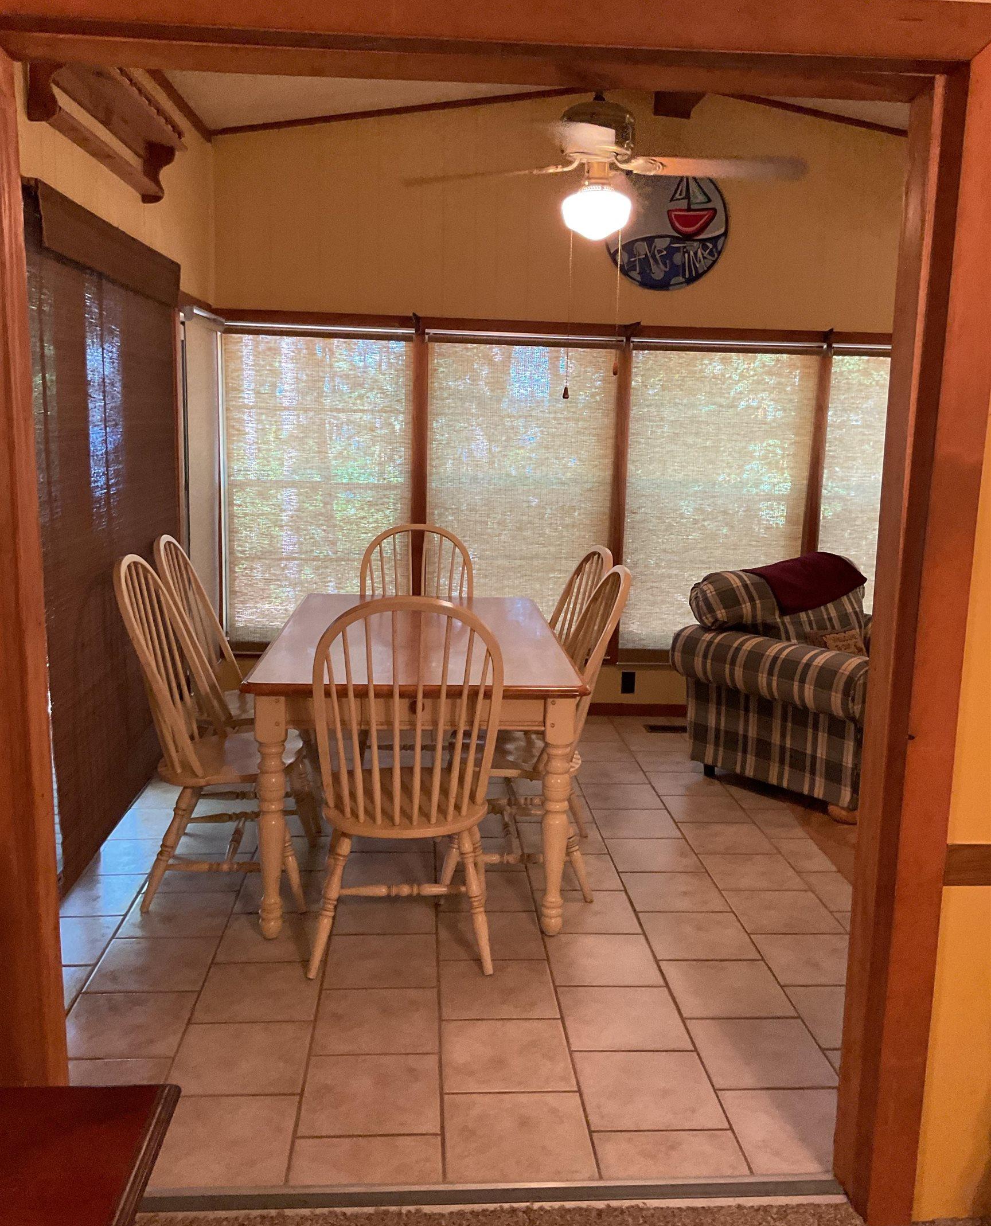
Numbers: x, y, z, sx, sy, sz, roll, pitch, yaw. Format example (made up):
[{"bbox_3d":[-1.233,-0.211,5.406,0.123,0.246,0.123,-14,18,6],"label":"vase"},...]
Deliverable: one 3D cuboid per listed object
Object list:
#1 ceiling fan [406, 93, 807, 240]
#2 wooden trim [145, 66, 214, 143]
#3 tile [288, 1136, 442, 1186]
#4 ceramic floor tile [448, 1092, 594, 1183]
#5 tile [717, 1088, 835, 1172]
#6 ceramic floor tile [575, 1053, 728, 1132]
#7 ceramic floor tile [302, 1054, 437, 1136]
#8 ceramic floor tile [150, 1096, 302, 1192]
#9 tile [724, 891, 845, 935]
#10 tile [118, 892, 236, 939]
[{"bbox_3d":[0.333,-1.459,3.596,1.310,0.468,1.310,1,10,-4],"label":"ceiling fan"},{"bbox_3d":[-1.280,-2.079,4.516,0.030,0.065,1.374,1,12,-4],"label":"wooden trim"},{"bbox_3d":[-0.254,1.096,2.203,0.296,0.010,0.144,1,10,-4],"label":"tile"},{"bbox_3d":[0.046,1.117,2.362,0.304,0.010,0.293,1,10,-4],"label":"ceramic floor tile"},{"bbox_3d":[0.662,1.118,2.381,0.303,0.012,0.303,1,10,-4],"label":"tile"},{"bbox_3d":[0.348,1.094,2.535,0.304,0.010,0.304,1,10,-4],"label":"ceramic floor tile"},{"bbox_3d":[-0.276,1.087,2.495,0.304,0.010,0.306,1,10,-4],"label":"ceramic floor tile"},{"bbox_3d":[-0.571,1.100,2.294,0.303,0.012,0.303,1,10,-4],"label":"ceramic floor tile"},{"bbox_3d":[0.899,0.943,3.463,0.303,0.012,0.303,1,10,-4],"label":"tile"},{"bbox_3d":[-0.961,0.922,3.367,0.304,0.010,0.304,1,10,-4],"label":"tile"}]

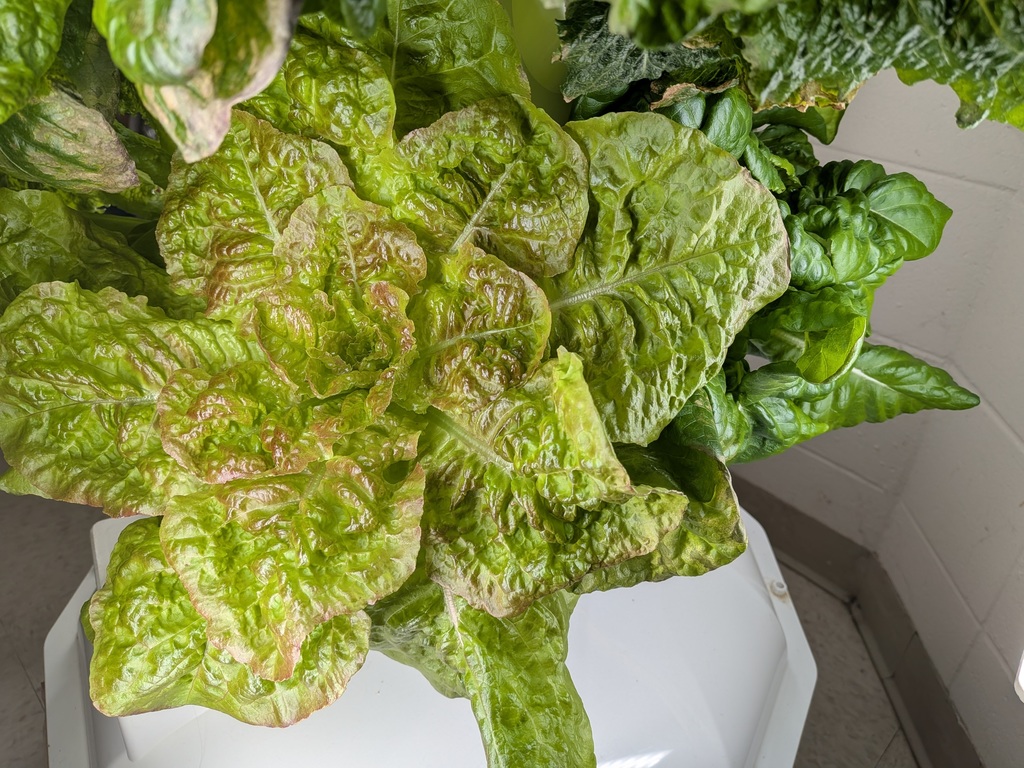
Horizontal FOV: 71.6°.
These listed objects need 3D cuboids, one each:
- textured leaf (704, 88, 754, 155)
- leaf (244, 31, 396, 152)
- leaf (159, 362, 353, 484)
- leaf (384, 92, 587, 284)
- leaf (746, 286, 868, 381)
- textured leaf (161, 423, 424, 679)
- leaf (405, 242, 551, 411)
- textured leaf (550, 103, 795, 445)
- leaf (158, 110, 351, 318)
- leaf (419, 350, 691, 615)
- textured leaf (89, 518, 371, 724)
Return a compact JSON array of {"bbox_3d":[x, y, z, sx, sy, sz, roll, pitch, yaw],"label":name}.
[{"bbox_3d":[0.176,-0.214,0.580,0.036,0.020,0.056,-11,73,-3],"label":"textured leaf"},{"bbox_3d":[-0.137,-0.203,0.508,0.098,0.045,0.104,2,75,-3],"label":"leaf"},{"bbox_3d":[-0.146,0.019,0.426,0.113,0.045,0.073,-18,60,-18],"label":"leaf"},{"bbox_3d":[-0.018,-0.125,0.465,0.120,0.119,0.055,29,-5,9],"label":"leaf"},{"bbox_3d":[0.229,-0.038,0.550,0.088,0.045,0.067,0,66,-7],"label":"leaf"},{"bbox_3d":[-0.129,0.095,0.431,0.147,0.055,0.152,5,70,2],"label":"textured leaf"},{"bbox_3d":[-0.023,-0.034,0.430,0.091,0.050,0.094,-10,73,12],"label":"leaf"},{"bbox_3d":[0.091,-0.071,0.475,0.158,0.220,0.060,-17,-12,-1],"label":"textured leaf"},{"bbox_3d":[-0.161,-0.103,0.455,0.108,0.136,0.050,-17,-6,-9],"label":"leaf"},{"bbox_3d":[0.024,0.056,0.441,0.149,0.070,0.152,-37,72,-16],"label":"leaf"},{"bbox_3d":[-0.191,0.157,0.492,0.176,0.060,0.143,4,63,2],"label":"textured leaf"}]

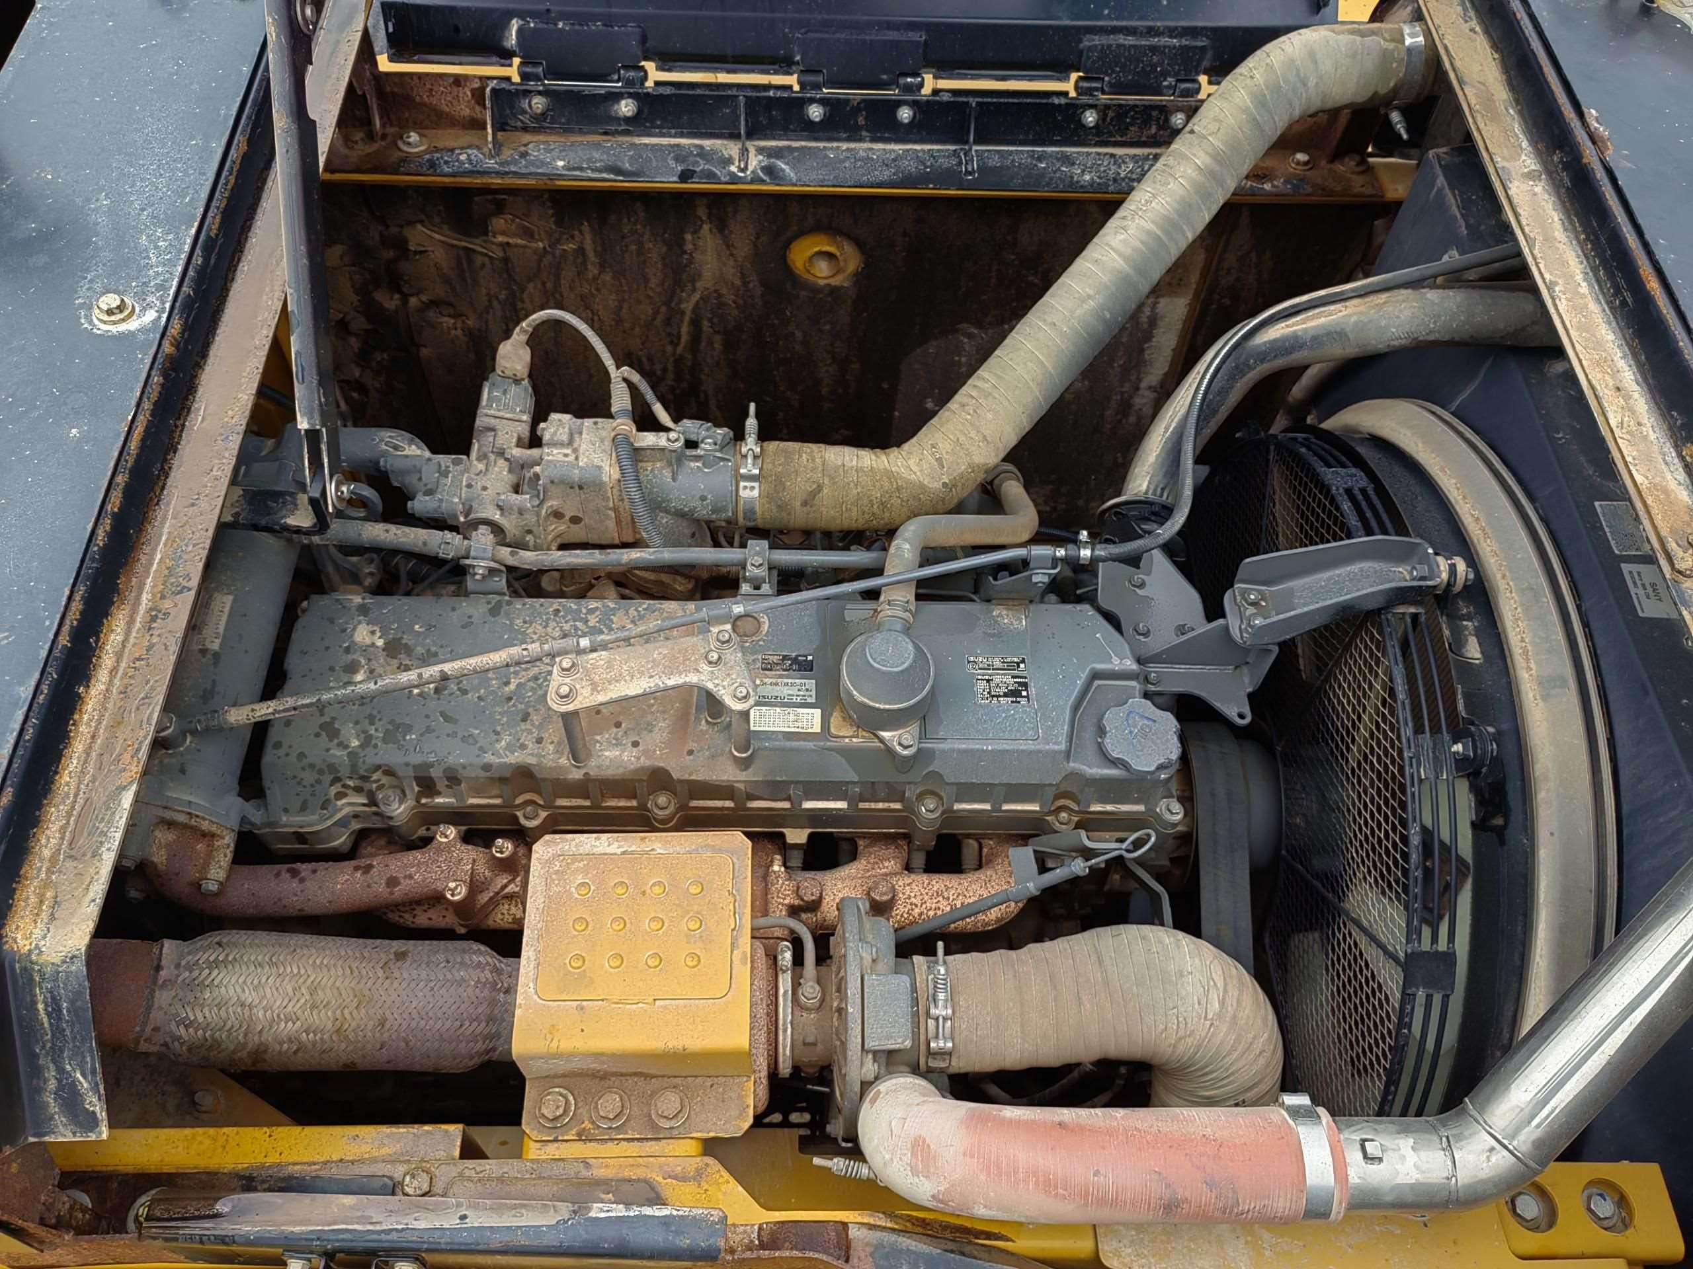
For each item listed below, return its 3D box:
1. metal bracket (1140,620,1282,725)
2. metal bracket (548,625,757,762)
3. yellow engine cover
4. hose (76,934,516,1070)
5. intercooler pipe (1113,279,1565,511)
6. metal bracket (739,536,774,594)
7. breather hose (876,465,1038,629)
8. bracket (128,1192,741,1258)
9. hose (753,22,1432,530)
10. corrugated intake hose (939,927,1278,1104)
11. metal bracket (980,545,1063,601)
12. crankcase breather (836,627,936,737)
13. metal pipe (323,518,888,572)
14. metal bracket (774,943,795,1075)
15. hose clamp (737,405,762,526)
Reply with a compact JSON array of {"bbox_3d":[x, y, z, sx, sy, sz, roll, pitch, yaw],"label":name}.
[{"bbox_3d":[0.376,0.034,1.381,0.143,0.100,0.095,0,55,0],"label":"metal bracket"},{"bbox_3d":[-0.192,0.064,1.311,0.198,0.122,0.098,0,55,0],"label":"metal bracket"},{"bbox_3d":[-0.192,0.322,1.218,0.209,0.095,0.262,0,59,-3],"label":"yellow engine cover"},{"bbox_3d":[-0.484,0.340,1.178,0.378,0.124,0.124,0,55,0],"label":"hose"},{"bbox_3d":[0.555,-0.261,1.485,0.488,0.192,0.213,0,59,-3],"label":"intercooler pipe"},{"bbox_3d":[-0.094,-0.071,1.395,0.034,0.055,0.042,0,59,-3],"label":"metal bracket"},{"bbox_3d":[0.115,-0.098,1.350,0.174,0.083,0.217,0,59,-3],"label":"breather hose"},{"bbox_3d":[-0.305,0.433,0.973,0.435,0.038,0.045,0,55,0],"label":"bracket"},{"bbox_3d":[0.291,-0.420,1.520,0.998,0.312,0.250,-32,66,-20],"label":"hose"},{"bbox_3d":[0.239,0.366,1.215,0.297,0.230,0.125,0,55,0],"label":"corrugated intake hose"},{"bbox_3d":[0.184,-0.065,1.397,0.086,0.062,0.040,0,55,0],"label":"metal bracket"},{"bbox_3d":[0.041,0.042,1.310,0.092,0.074,0.094,0,55,0],"label":"crankcase breather"},{"bbox_3d":[-0.252,-0.092,1.388,0.577,0.050,0.045,0,59,-3],"label":"metal pipe"},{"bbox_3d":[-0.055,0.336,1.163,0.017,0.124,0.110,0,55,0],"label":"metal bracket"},{"bbox_3d":[-0.108,-0.172,1.447,0.022,0.108,0.112,0,59,-3],"label":"hose clamp"}]

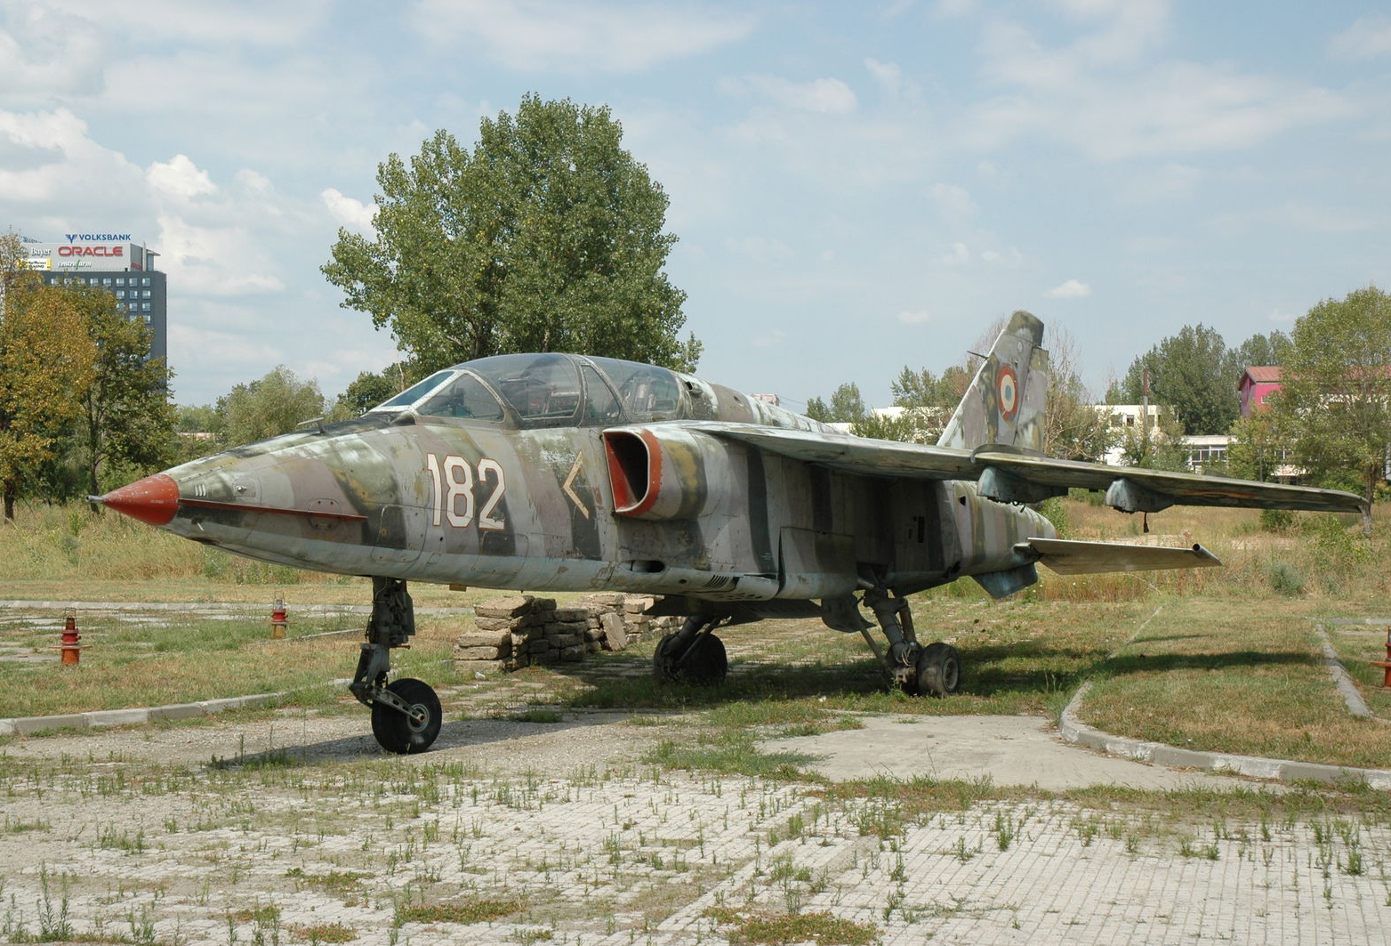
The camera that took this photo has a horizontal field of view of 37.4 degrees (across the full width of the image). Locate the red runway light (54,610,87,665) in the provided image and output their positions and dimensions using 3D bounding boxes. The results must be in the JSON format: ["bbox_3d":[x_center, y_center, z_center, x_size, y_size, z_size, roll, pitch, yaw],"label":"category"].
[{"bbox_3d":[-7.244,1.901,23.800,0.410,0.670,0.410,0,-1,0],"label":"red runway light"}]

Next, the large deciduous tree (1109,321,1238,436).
[{"bbox_3d":[36.178,-3.083,154.824,9.821,16.251,8.839,0,-1,13],"label":"large deciduous tree"}]

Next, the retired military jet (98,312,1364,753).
[{"bbox_3d":[0.300,-0.015,18.691,9.350,4.250,14.675,-1,-1,32],"label":"retired military jet"}]

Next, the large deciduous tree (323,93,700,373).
[{"bbox_3d":[-6.096,-4.713,67.830,12.521,15.730,11.269,0,-1,-5],"label":"large deciduous tree"}]

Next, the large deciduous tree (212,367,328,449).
[{"bbox_3d":[-21.309,-0.737,102.899,5.634,9.294,5.071,0,-1,-12],"label":"large deciduous tree"}]

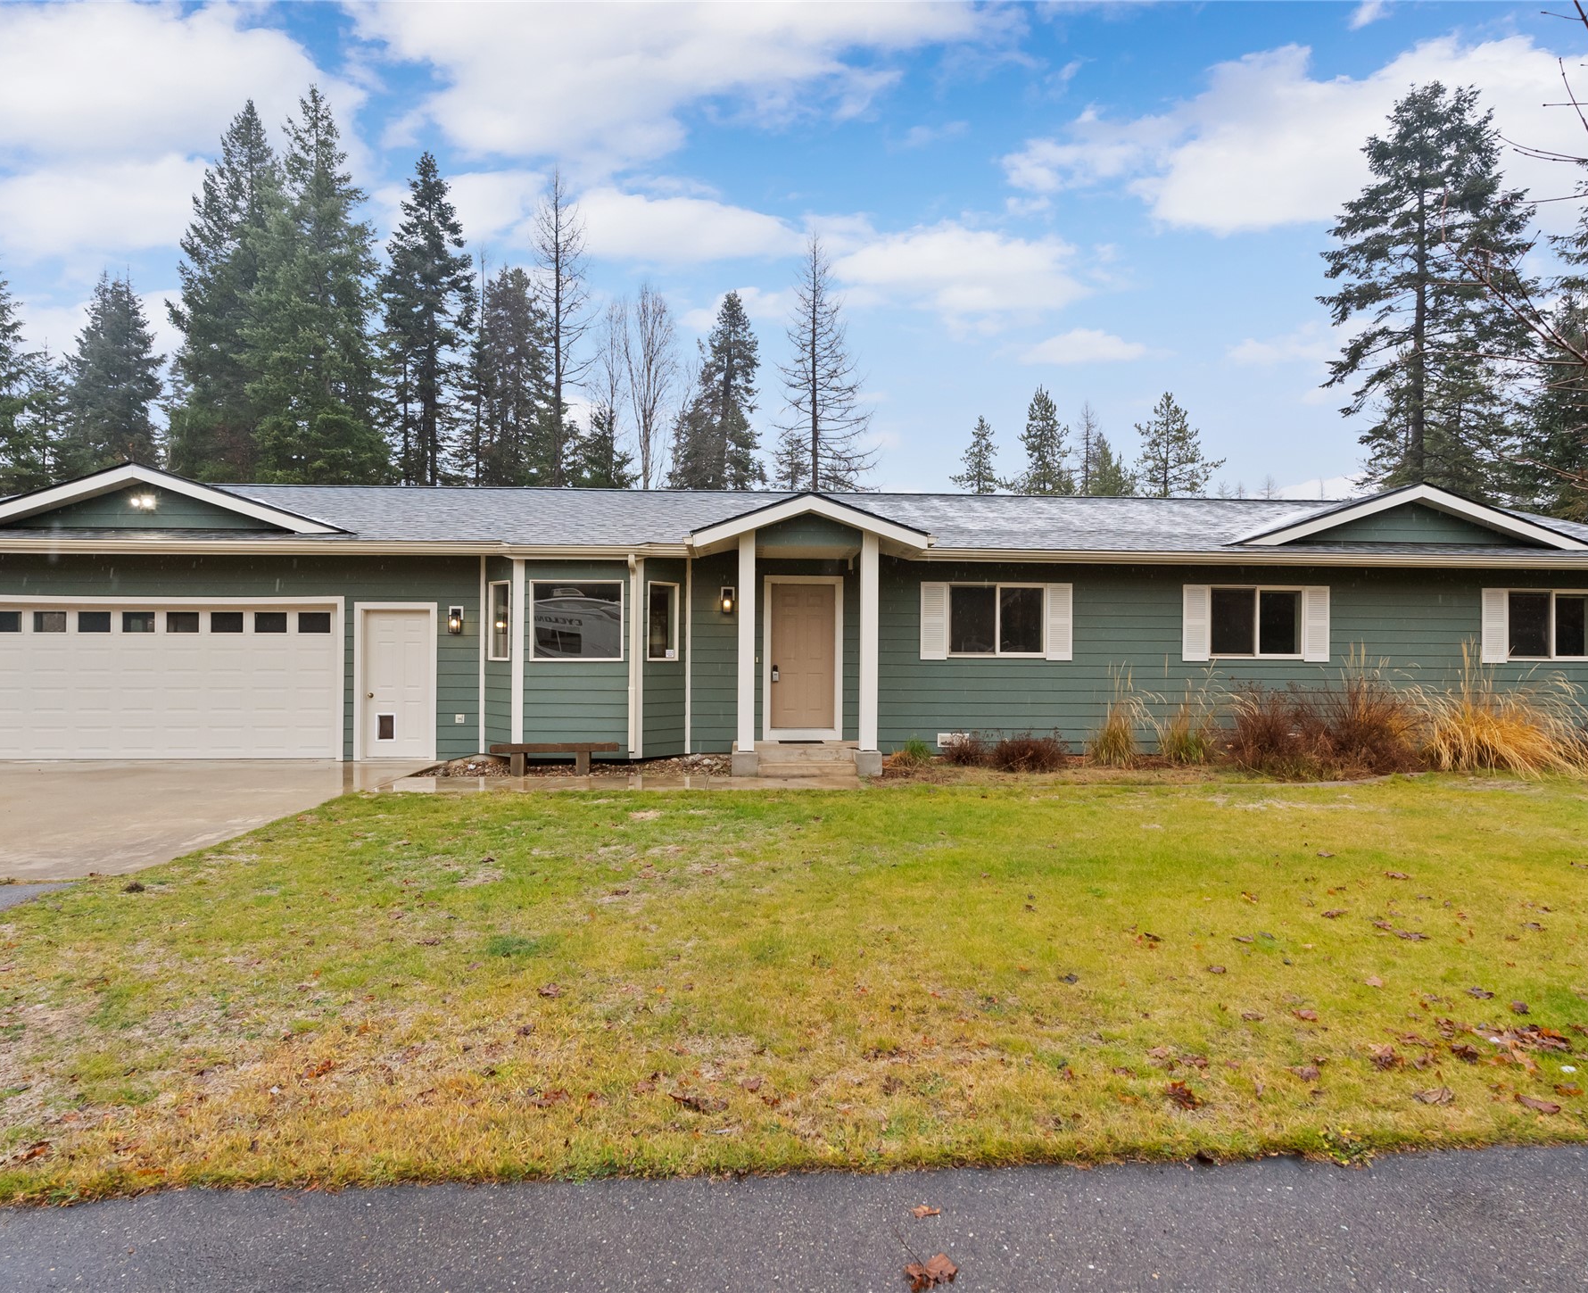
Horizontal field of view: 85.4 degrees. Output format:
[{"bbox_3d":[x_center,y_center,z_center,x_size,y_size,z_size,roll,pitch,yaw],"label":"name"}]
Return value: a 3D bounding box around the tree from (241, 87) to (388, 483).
[{"bbox_3d":[-20.180,-10.946,35.975,6.400,24.910,6.400,0,0,0],"label":"tree"}]

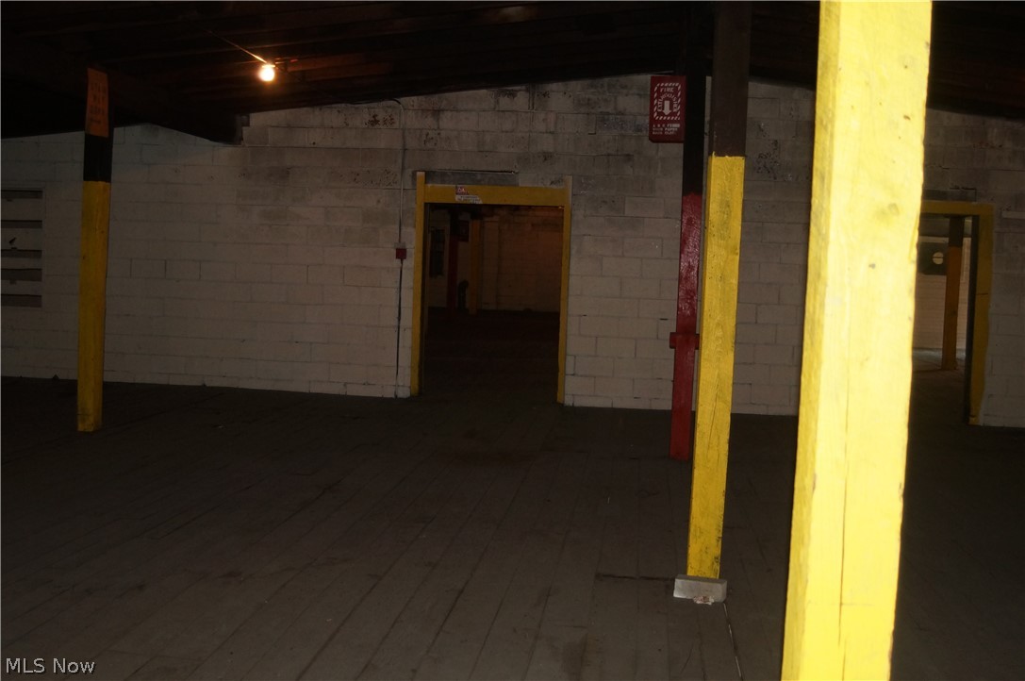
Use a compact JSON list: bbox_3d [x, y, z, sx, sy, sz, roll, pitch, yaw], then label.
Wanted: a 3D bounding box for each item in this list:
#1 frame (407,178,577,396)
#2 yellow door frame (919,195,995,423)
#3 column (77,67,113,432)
[{"bbox_3d":[-0.210,-0.539,12.334,1.588,2.330,0.250,3,4,6],"label":"frame"},{"bbox_3d":[3.978,-0.288,11.864,1.380,2.210,0.250,3,4,6],"label":"yellow door frame"},{"bbox_3d":[-3.269,-0.698,9.327,0.150,2.820,0.150,3,4,6],"label":"column"}]

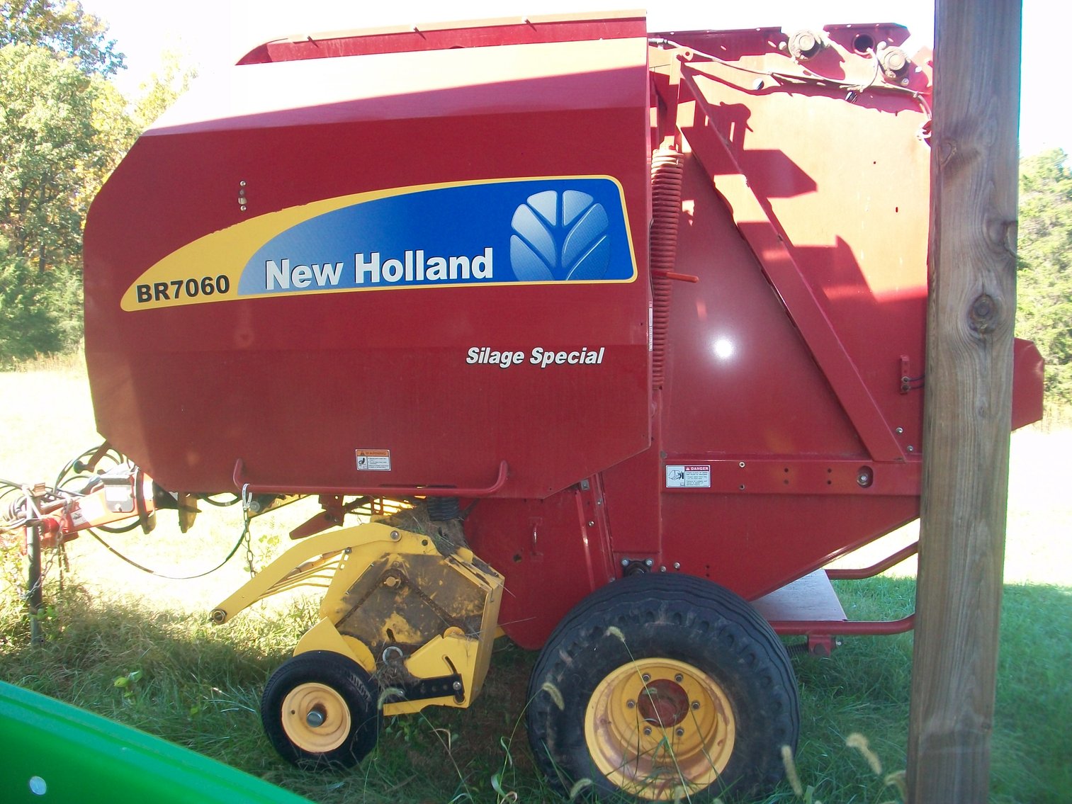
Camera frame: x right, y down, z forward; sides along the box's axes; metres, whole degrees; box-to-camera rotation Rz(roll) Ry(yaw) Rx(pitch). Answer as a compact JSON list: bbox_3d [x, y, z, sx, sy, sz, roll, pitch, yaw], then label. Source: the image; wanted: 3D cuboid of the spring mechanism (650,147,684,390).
[{"bbox_3d":[0.373,-0.396,3.214,0.097,0.733,0.097,5,9,9],"label":"spring mechanism"}]

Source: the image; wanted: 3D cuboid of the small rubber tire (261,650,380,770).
[{"bbox_3d":[-0.683,0.989,3.372,0.390,0.390,0.122,0,8,10],"label":"small rubber tire"}]

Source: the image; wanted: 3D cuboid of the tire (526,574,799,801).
[{"bbox_3d":[0.390,0.940,3.228,0.819,0.819,0.345,0,8,10],"label":"tire"}]

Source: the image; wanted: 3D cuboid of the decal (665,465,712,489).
[{"bbox_3d":[0.490,0.240,3.387,0.141,0.073,0.002,0,8,10],"label":"decal"}]

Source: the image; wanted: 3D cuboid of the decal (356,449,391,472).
[{"bbox_3d":[-0.515,0.185,3.336,0.113,0.071,0.002,0,14,10],"label":"decal"}]

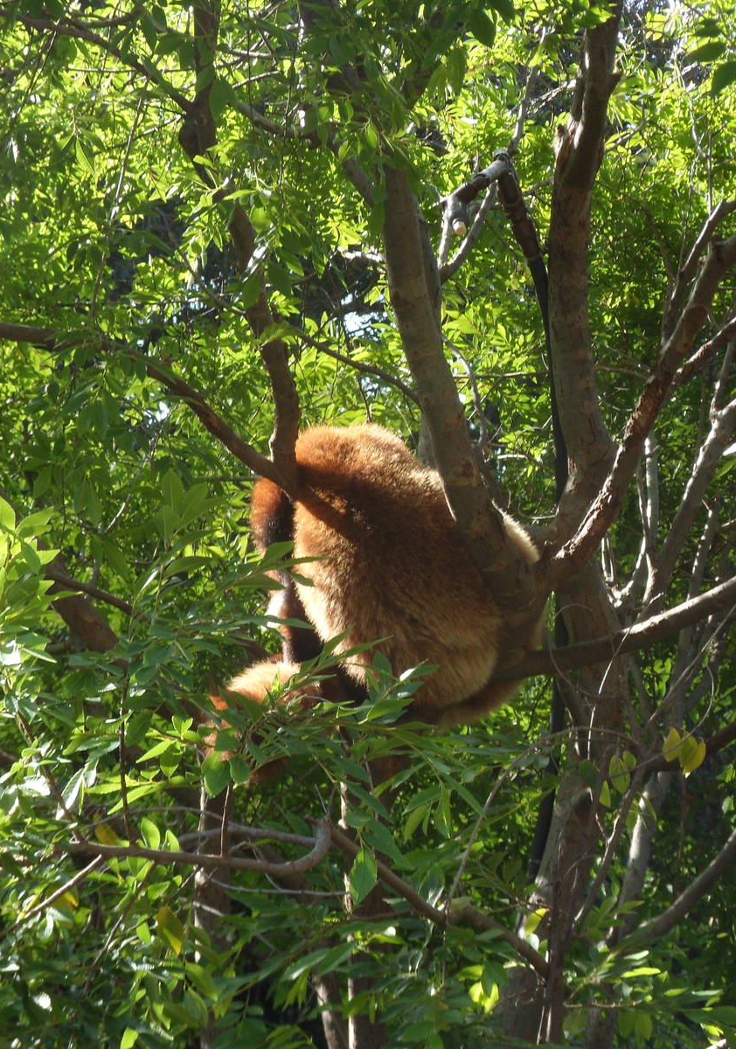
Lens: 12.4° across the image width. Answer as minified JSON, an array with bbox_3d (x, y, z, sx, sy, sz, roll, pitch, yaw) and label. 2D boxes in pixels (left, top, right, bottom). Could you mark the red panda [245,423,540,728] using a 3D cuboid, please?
[{"bbox_3d":[0.047,0.095,6.400,0.460,0.560,0.440,4,-8,-27],"label":"red panda"}]

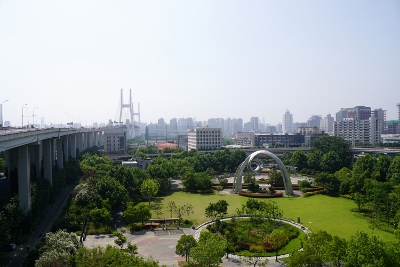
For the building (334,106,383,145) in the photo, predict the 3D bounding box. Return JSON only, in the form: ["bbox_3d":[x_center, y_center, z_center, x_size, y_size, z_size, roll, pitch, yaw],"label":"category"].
[{"bbox_3d":[208.500,1.506,399.013,53.000,48.000,19.000,0,0,20],"label":"building"}]

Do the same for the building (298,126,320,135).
[{"bbox_3d":[148.500,8.466,407.047,27.000,34.000,14.000,0,0,8],"label":"building"}]

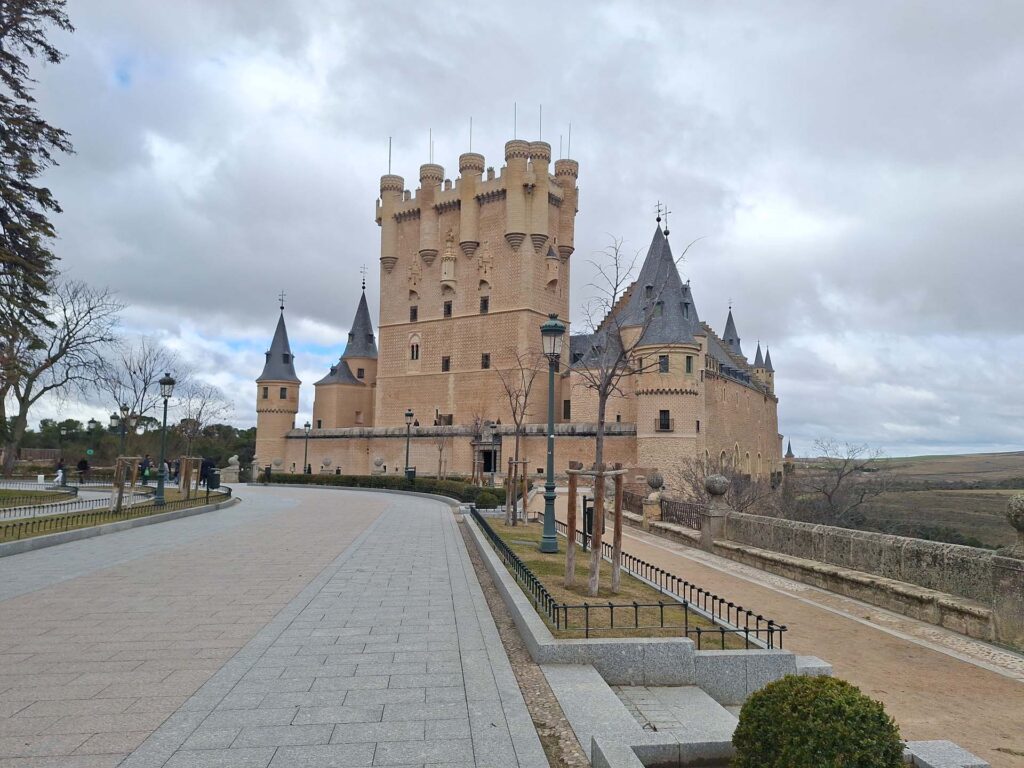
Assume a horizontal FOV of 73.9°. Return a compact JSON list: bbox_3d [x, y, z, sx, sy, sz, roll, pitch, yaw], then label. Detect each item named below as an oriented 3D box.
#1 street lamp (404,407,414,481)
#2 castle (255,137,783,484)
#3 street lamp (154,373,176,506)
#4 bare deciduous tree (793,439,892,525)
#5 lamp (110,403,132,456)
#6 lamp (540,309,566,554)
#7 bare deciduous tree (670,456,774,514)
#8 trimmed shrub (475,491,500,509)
[{"bbox_3d":[-5.433,3.489,35.501,0.460,4.400,0.460,2,-6,-9],"label":"street lamp"},{"bbox_3d":[8.164,-5.684,108.724,63.352,41.213,70.000,-3,-7,33],"label":"castle"},{"bbox_3d":[-11.490,1.830,22.461,0.460,4.400,0.460,4,-7,-27],"label":"street lamp"},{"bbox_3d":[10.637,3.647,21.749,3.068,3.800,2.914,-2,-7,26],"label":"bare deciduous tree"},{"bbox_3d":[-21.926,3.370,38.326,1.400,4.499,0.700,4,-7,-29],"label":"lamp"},{"bbox_3d":[0.734,0.863,12.625,0.460,4.400,0.460,0,-6,3],"label":"lamp"},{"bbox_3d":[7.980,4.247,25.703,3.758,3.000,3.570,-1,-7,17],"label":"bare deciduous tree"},{"bbox_3d":[-0.837,3.922,23.008,0.850,0.640,0.850,1,-6,-2],"label":"trimmed shrub"}]

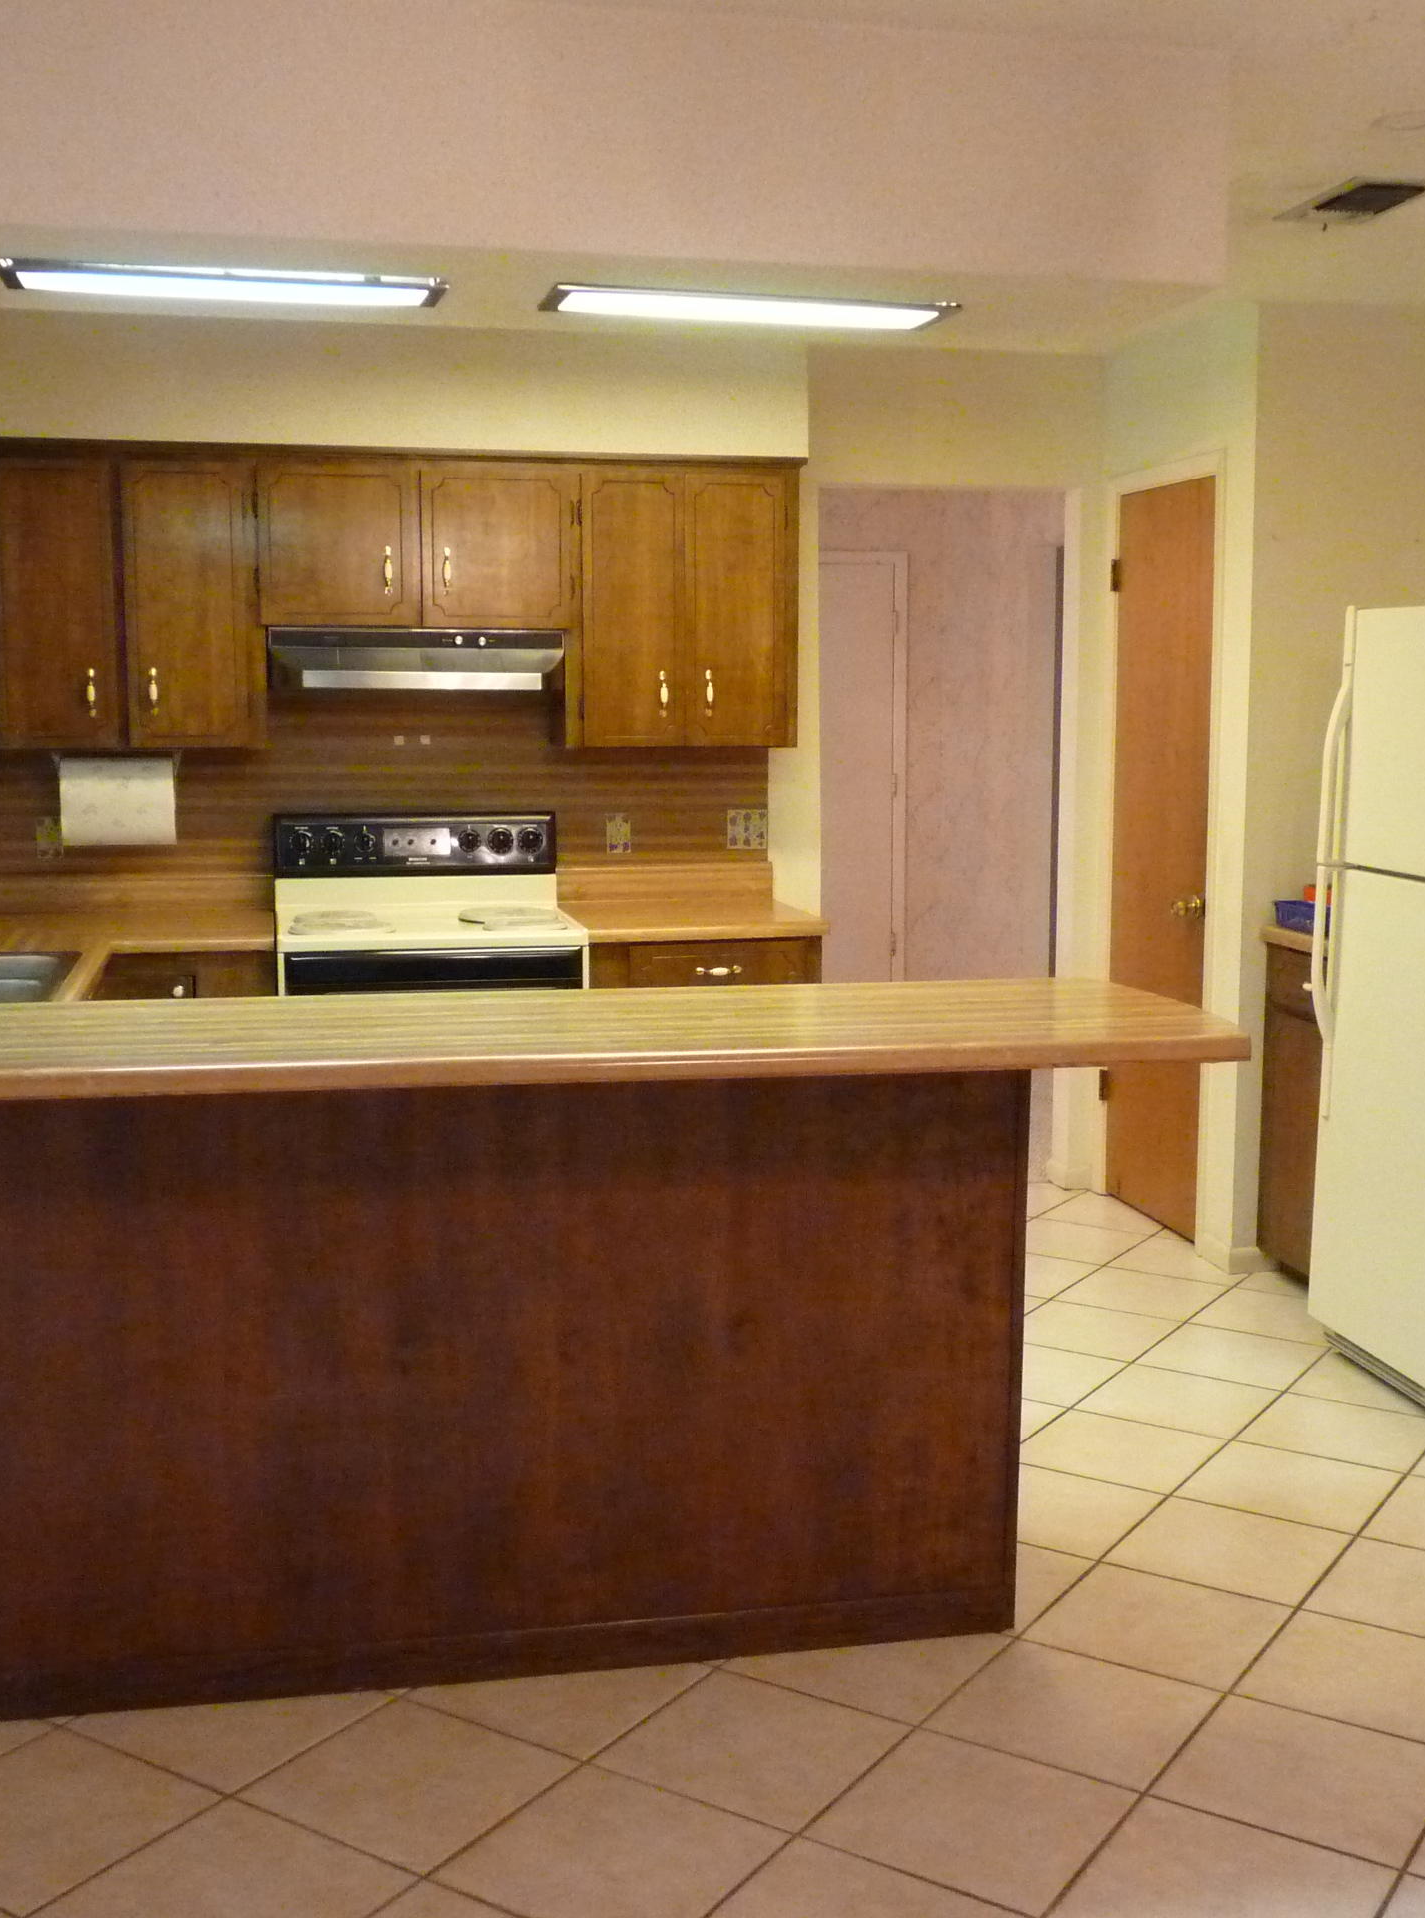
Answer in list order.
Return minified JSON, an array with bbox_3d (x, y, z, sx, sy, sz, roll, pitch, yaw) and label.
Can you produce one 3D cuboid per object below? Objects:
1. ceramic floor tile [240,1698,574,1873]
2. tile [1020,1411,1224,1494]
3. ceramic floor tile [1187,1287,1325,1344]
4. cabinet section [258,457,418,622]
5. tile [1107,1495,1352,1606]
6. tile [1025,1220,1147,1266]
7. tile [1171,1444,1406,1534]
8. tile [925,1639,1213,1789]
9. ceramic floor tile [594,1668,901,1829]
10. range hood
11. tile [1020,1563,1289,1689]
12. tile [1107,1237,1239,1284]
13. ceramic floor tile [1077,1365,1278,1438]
[{"bbox_3d":[-0.407,1.116,2.702,0.331,0.010,0.331,4,8,33],"label":"ceramic floor tile"},{"bbox_3d":[0.799,0.969,3.918,0.333,0.010,0.333,4,8,33],"label":"tile"},{"bbox_3d":[1.358,0.866,4.764,0.331,0.010,0.331,4,8,33],"label":"ceramic floor tile"},{"bbox_3d":[-0.939,-1.042,5.031,0.398,0.402,0.020,-1,7,-12],"label":"cabinet section"},{"bbox_3d":[0.899,1.024,3.457,0.331,0.010,0.331,4,8,33],"label":"tile"},{"bbox_3d":[0.968,0.775,5.404,0.331,0.010,0.331,5,8,33],"label":"tile"},{"bbox_3d":[1.083,0.991,3.735,0.333,0.010,0.333,4,8,33],"label":"tile"},{"bbox_3d":[0.527,1.093,2.892,0.333,0.010,0.333,4,8,33],"label":"tile"},{"bbox_3d":[0.061,1.104,2.799,0.331,0.010,0.331,4,8,33],"label":"ceramic floor tile"},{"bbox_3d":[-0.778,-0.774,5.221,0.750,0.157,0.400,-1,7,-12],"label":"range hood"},{"bbox_3d":[0.714,1.058,3.176,0.331,0.010,0.331,4,8,33],"label":"tile"},{"bbox_3d":[1.265,0.804,5.277,0.333,0.010,0.333,4,8,33],"label":"tile"},{"bbox_3d":[0.983,0.935,4.199,0.333,0.010,0.333,4,8,33],"label":"ceramic floor tile"}]

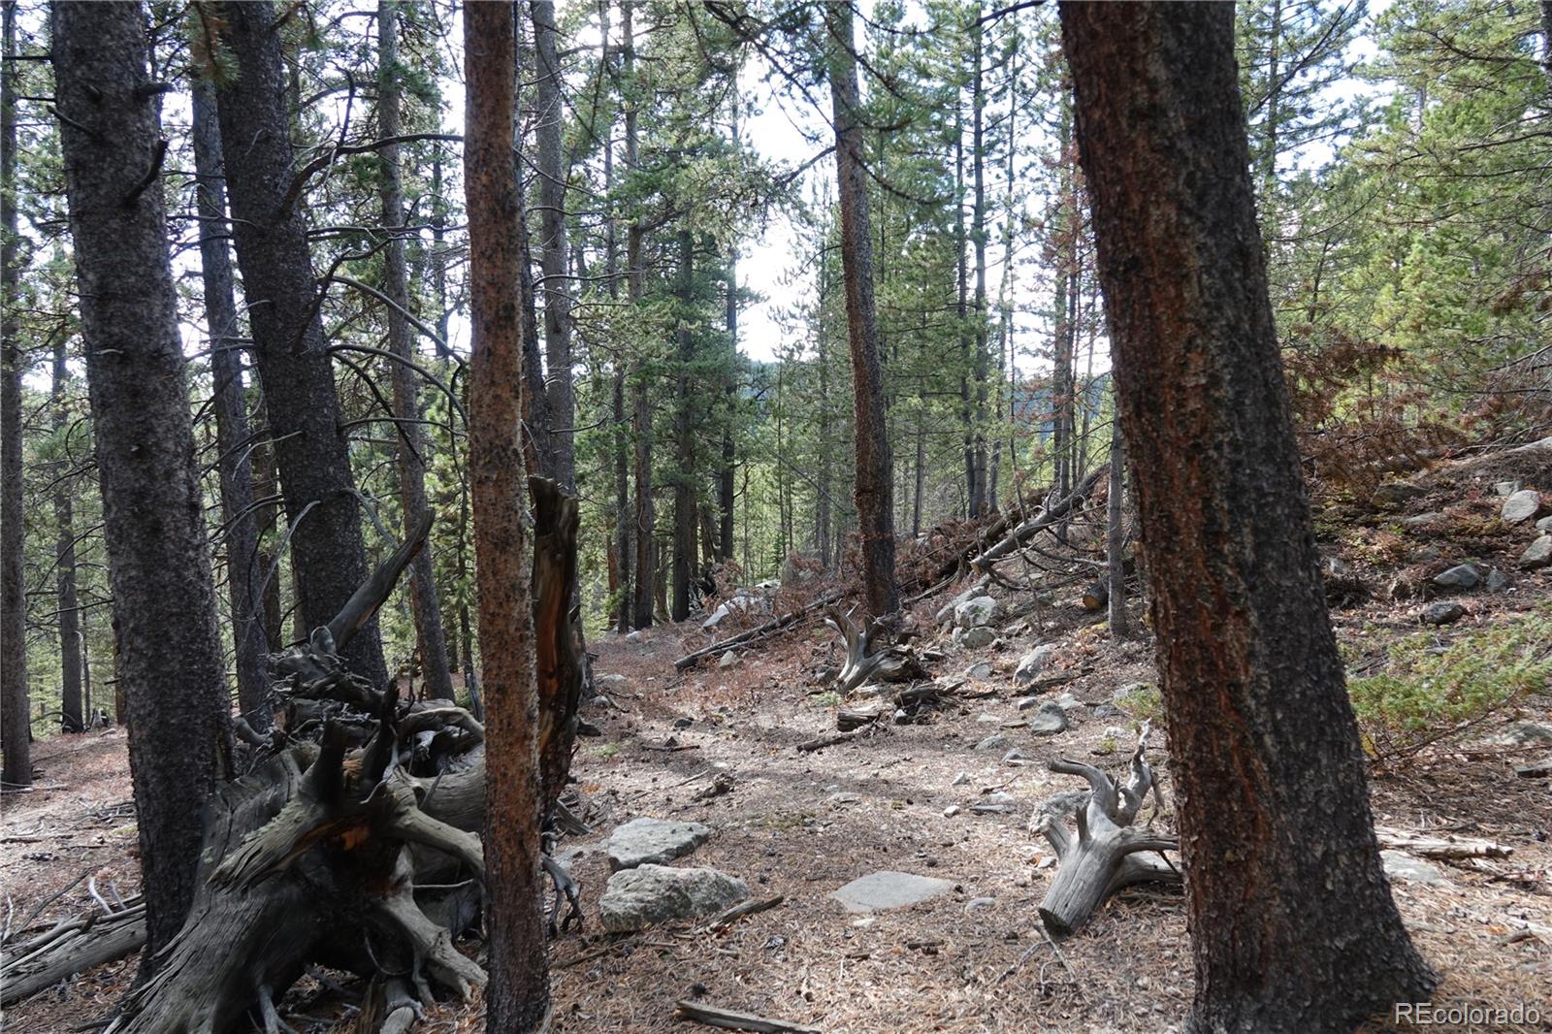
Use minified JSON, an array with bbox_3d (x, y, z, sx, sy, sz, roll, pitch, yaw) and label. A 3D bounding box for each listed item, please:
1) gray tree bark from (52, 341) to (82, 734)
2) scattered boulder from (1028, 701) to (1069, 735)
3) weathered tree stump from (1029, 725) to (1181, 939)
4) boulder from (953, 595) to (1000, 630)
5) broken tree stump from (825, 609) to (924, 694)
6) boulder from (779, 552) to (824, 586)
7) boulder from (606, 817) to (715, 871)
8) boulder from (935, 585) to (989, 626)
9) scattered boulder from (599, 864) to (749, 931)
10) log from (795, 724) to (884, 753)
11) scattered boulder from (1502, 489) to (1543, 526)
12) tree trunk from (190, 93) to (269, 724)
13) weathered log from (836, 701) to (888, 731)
[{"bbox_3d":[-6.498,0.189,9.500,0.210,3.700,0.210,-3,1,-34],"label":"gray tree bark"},{"bbox_3d":[1.767,1.303,6.700,0.260,0.200,0.220,-2,2,0],"label":"scattered boulder"},{"bbox_3d":[1.340,1.250,4.150,0.580,0.600,0.660,-1,2,30],"label":"weathered tree stump"},{"bbox_3d":[2.225,1.055,11.400,0.460,0.360,0.420,-2,1,0],"label":"boulder"},{"bbox_3d":[0.817,1.105,8.500,0.800,0.650,0.580,-2,2,0],"label":"broken tree stump"},{"bbox_3d":[0.332,0.696,13.500,0.560,0.450,0.480,-2,2,0],"label":"boulder"},{"bbox_3d":[-0.549,1.539,4.900,0.480,0.160,0.460,-2,1,0],"label":"boulder"},{"bbox_3d":[2.137,0.995,11.800,0.580,0.420,0.480,-2,1,0],"label":"boulder"},{"bbox_3d":[-0.386,1.433,3.920,0.540,0.175,0.360,-2,2,0],"label":"scattered boulder"},{"bbox_3d":[0.443,1.535,7.200,0.780,0.110,0.120,-3,1,-42],"label":"log"},{"bbox_3d":[6.855,-0.089,9.500,0.340,0.310,0.330,-2,1,36],"label":"scattered boulder"},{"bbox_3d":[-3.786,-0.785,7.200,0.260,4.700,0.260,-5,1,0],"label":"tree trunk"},{"bbox_3d":[0.591,1.368,7.100,0.360,0.170,0.200,-1,2,12],"label":"weathered log"}]

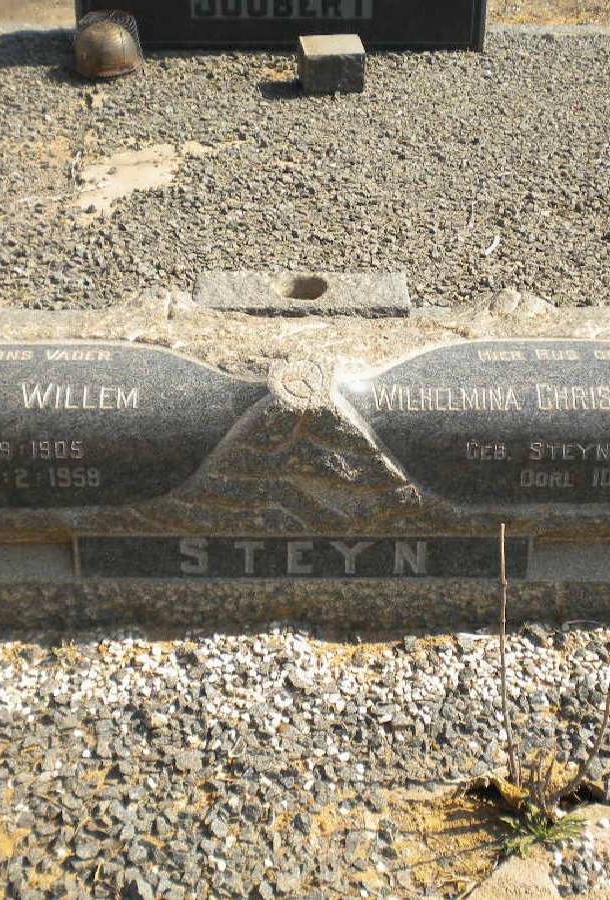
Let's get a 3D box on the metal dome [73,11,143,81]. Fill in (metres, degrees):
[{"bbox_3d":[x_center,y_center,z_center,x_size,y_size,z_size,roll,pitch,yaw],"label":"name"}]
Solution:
[{"bbox_3d":[-0.595,-1.235,4.306,0.210,0.178,0.210,0,32,0],"label":"metal dome"}]

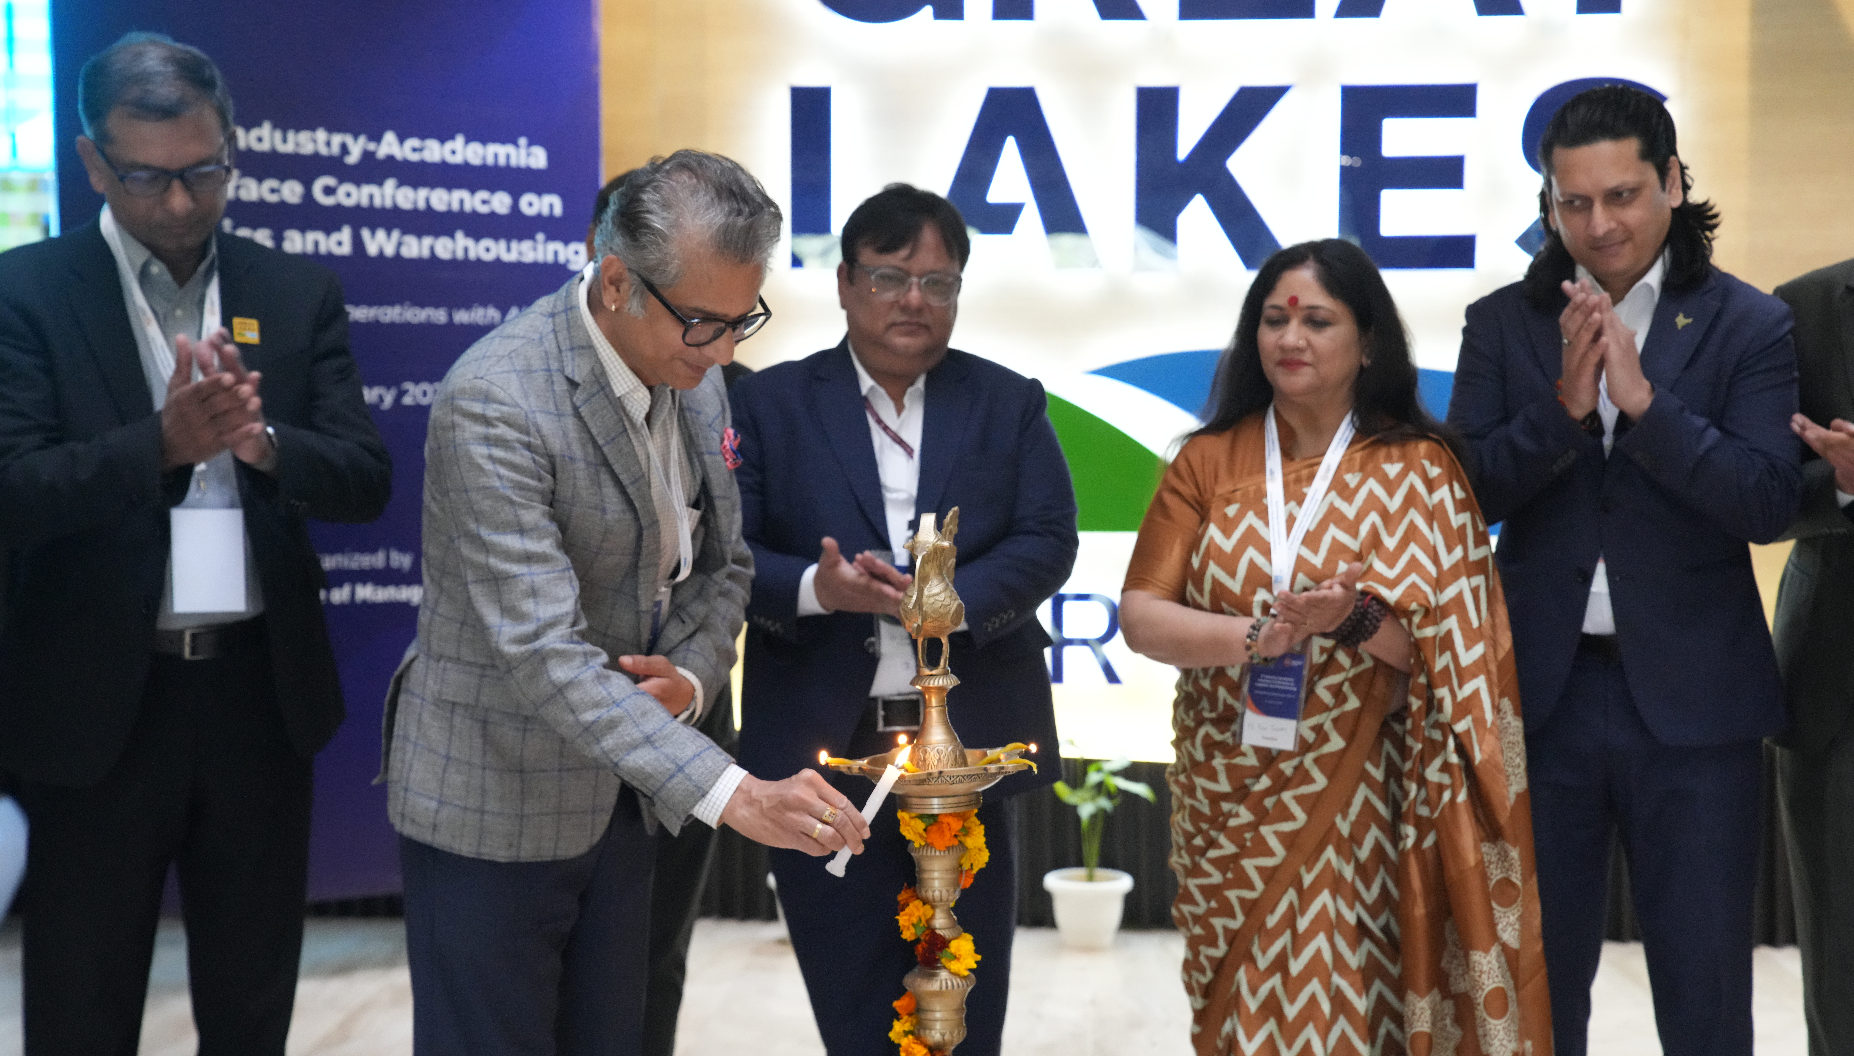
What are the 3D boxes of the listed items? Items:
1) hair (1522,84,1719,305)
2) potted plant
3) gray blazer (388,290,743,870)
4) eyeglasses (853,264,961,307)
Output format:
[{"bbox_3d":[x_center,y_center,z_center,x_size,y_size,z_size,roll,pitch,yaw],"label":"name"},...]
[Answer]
[{"bbox_3d":[0.888,-0.428,2.580,0.230,0.275,0.230,3,11,30],"label":"hair"},{"bbox_3d":[0.407,0.764,4.780,0.260,0.444,0.250,0,5,0],"label":"potted plant"},{"bbox_3d":[-0.405,0.049,2.280,0.420,0.670,0.470,13,12,36],"label":"gray blazer"},{"bbox_3d":[-0.029,-0.356,2.881,0.137,0.046,0.138,3,14,-14],"label":"eyeglasses"}]

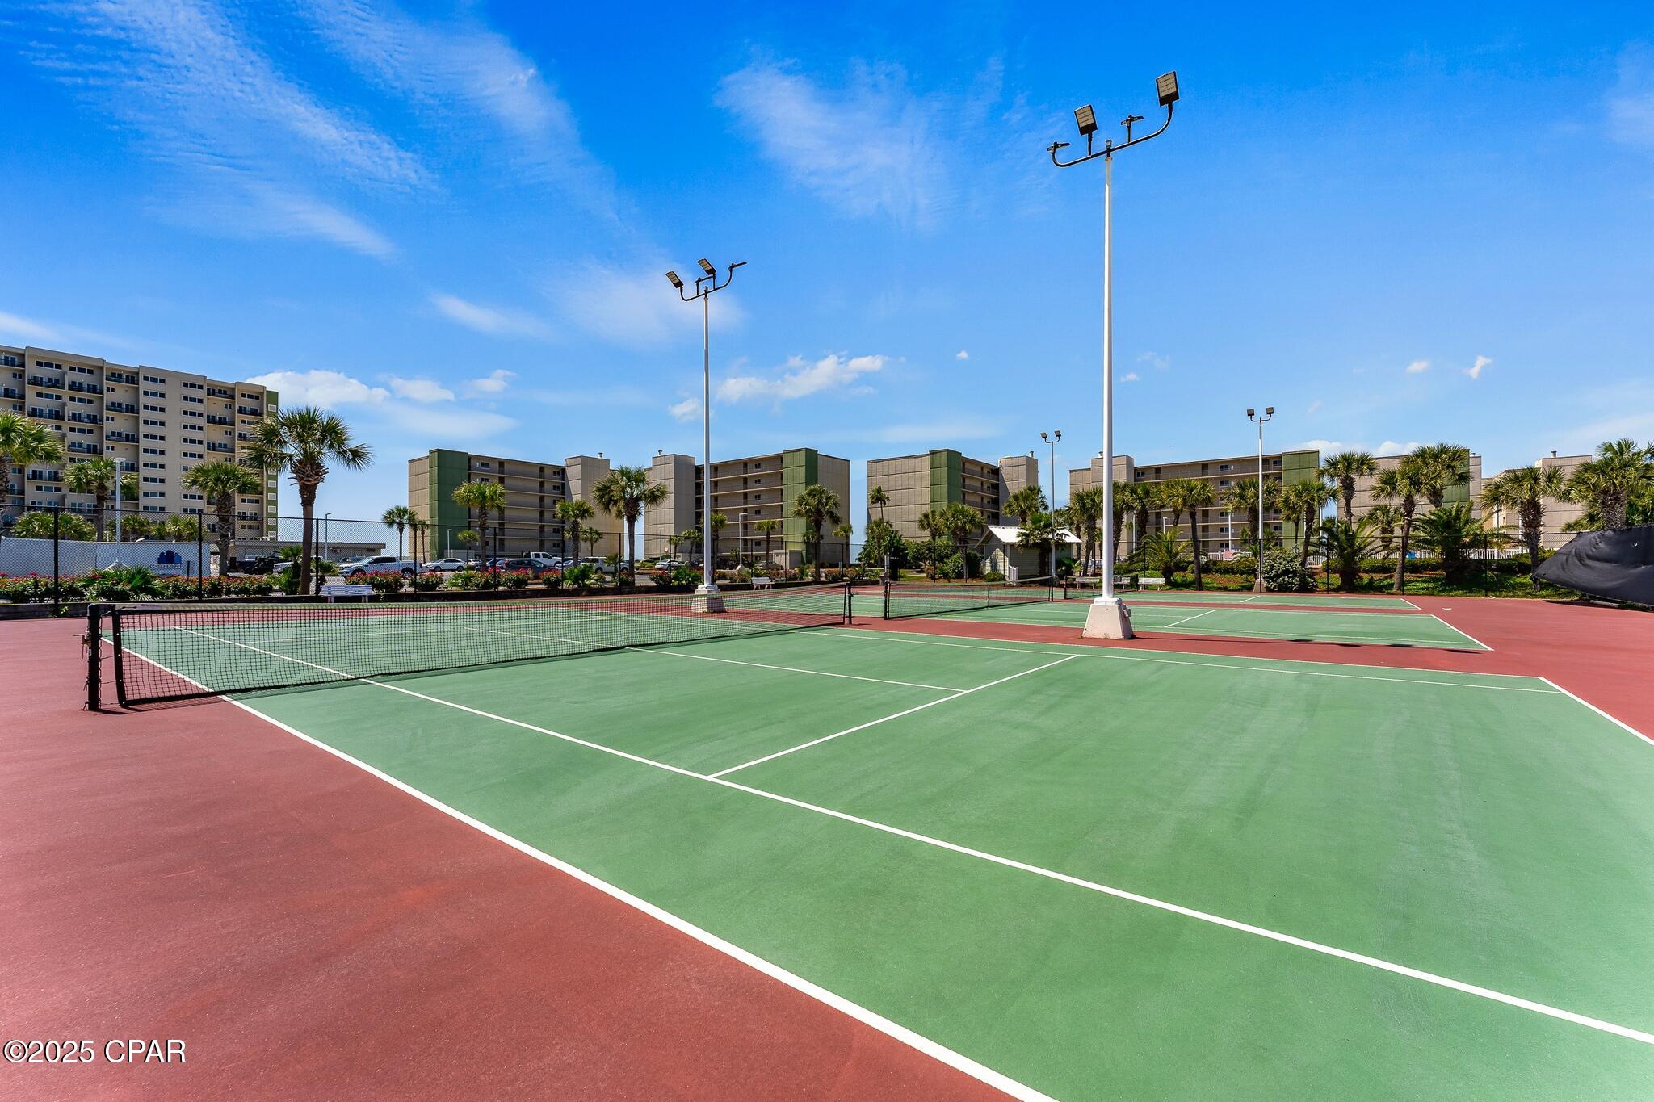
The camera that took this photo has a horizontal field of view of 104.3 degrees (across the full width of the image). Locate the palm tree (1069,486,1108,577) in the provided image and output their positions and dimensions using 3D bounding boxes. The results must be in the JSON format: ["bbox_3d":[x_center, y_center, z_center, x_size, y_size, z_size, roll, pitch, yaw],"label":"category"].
[{"bbox_3d":[20.182,-1.549,49.725,2.870,6.897,2.726,0,-2,22],"label":"palm tree"}]

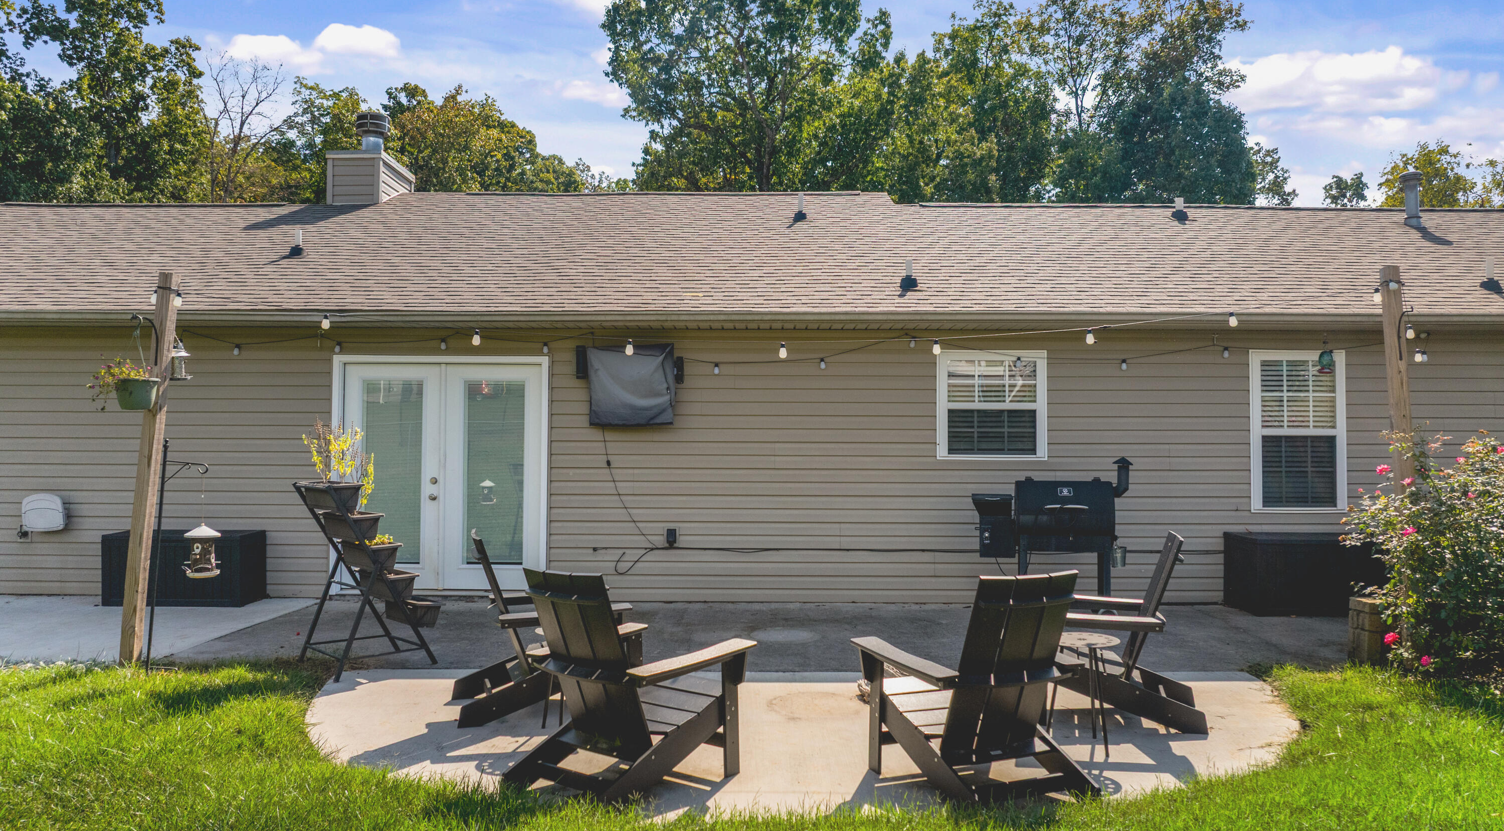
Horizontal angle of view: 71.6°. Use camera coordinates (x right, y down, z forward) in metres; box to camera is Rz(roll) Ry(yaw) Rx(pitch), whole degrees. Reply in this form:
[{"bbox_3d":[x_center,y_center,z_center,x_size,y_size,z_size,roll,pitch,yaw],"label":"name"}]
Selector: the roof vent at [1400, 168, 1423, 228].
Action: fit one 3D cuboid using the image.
[{"bbox_3d":[7.139,-2.334,11.261,0.254,0.626,0.254,0,-2,1],"label":"roof vent"}]

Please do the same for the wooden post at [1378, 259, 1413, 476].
[{"bbox_3d":[4.027,0.325,6.478,0.090,2.527,0.090,-2,-2,17],"label":"wooden post"}]

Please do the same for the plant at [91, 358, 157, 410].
[{"bbox_3d":[-3.823,-0.188,6.350,0.420,0.320,0.310,0,-2,1],"label":"plant"}]

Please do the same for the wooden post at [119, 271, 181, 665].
[{"bbox_3d":[-3.949,0.338,6.843,0.090,2.562,0.090,4,-2,0],"label":"wooden post"}]

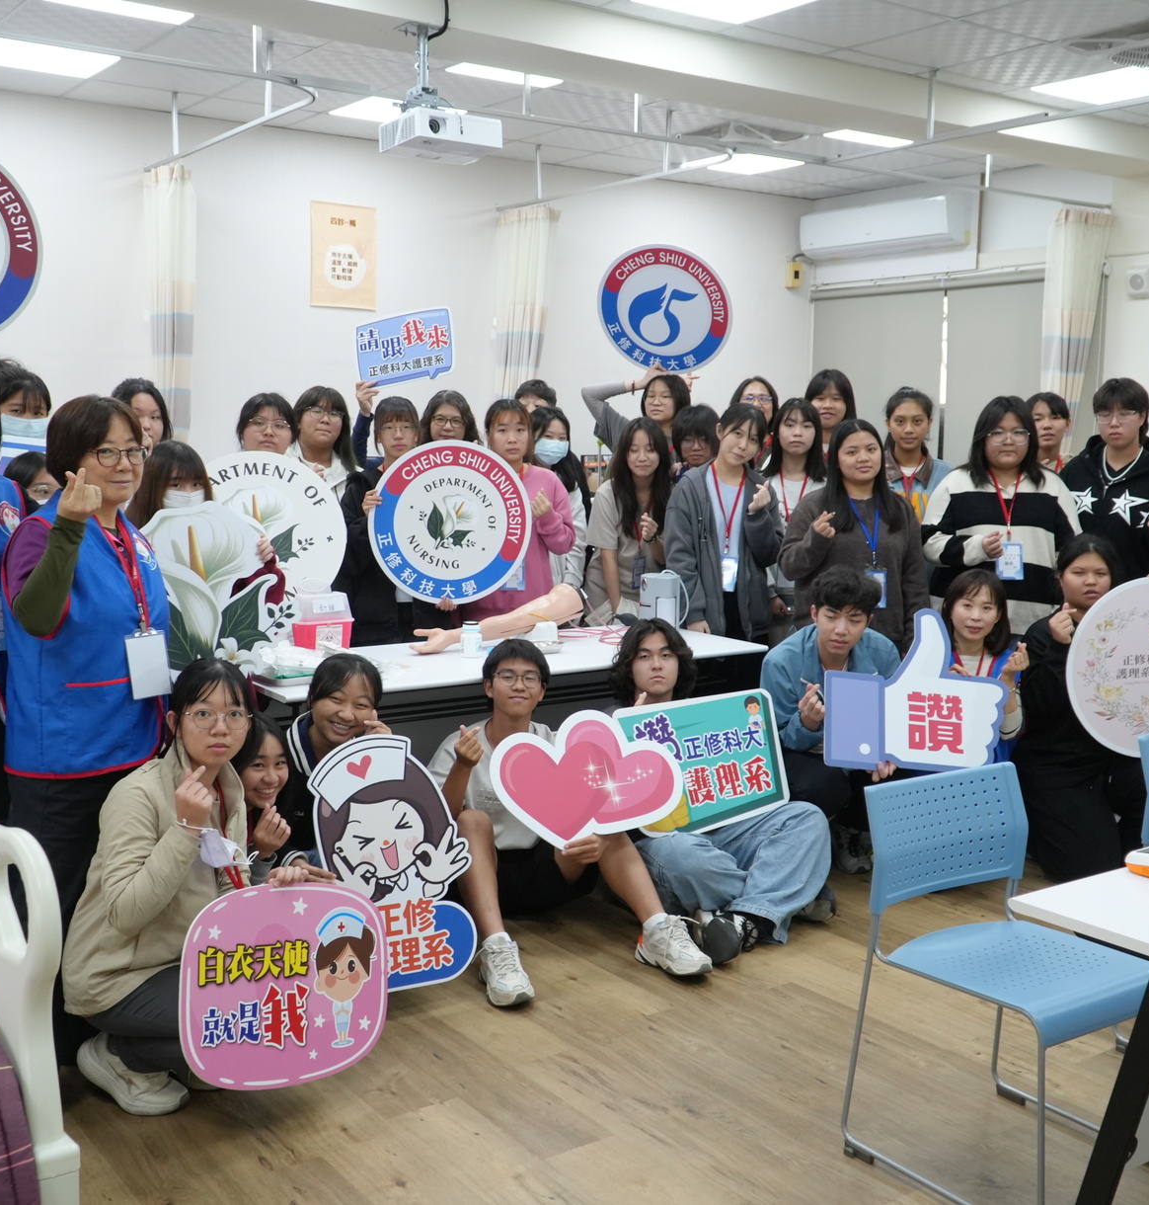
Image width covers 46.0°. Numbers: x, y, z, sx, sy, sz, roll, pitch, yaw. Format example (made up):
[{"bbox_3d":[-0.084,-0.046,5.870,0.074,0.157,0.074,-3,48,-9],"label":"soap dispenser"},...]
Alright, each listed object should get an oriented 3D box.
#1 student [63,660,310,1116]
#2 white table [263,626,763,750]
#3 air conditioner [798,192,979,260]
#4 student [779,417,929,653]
[{"bbox_3d":[-0.865,0.593,3.080,0.460,0.910,0.620,-5,9,-37],"label":"student"},{"bbox_3d":[-0.254,0.538,4.729,1.740,0.740,0.736,-5,10,-28],"label":"white table"},{"bbox_3d":[2.145,-2.628,9.590,0.230,0.310,1.260,-7,11,-37],"label":"air conditioner"},{"bbox_3d":[1.061,0.072,5.139,0.540,1.530,0.360,-1,8,-3],"label":"student"}]

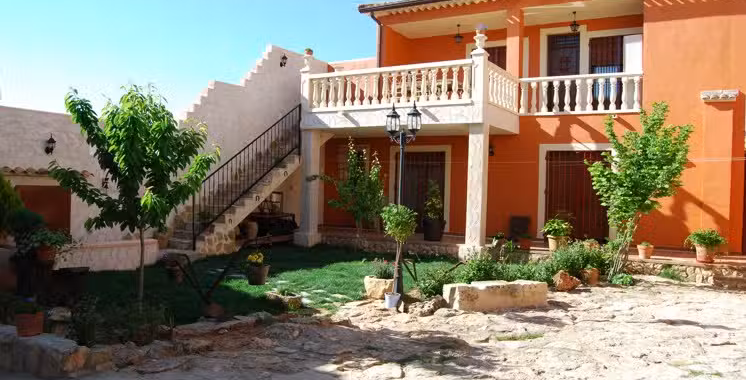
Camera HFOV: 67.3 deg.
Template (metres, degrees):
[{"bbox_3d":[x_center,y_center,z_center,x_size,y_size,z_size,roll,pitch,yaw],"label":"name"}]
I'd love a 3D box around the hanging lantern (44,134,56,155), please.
[{"bbox_3d":[-5.668,-0.800,9.850,0.210,0.370,0.160,2,1,27],"label":"hanging lantern"}]

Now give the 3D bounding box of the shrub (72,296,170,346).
[{"bbox_3d":[-2.379,1.154,5.300,0.880,0.380,0.600,1,1,-6],"label":"shrub"}]

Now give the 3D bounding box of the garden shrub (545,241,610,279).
[{"bbox_3d":[3.549,1.218,9.750,1.050,0.680,0.850,2,1,26],"label":"garden shrub"}]

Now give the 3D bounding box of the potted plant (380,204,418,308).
[{"bbox_3d":[0.333,0.830,7.050,0.470,1.300,0.470,1,1,3],"label":"potted plant"}]

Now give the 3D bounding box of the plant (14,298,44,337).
[{"bbox_3d":[-2.907,1.045,4.750,0.250,0.300,0.250,0,1,-31],"label":"plant"}]

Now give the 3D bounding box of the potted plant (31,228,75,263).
[{"bbox_3d":[-4.461,0.762,7.800,0.550,0.460,0.500,2,1,26],"label":"potted plant"}]

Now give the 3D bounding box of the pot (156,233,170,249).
[{"bbox_3d":[-4.070,0.984,10.900,0.260,0.320,0.260,1,1,-20],"label":"pot"}]

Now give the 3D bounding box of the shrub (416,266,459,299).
[{"bbox_3d":[0.915,1.294,7.950,0.596,0.418,0.566,1,1,7],"label":"shrub"}]

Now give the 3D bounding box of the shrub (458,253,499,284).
[{"bbox_3d":[1.553,1.212,8.250,0.660,0.540,0.600,1,1,11],"label":"shrub"}]

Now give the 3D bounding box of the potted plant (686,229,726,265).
[{"bbox_3d":[5.993,0.998,10.100,0.660,0.610,0.640,2,1,26],"label":"potted plant"}]

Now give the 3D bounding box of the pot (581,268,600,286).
[{"bbox_3d":[3.571,1.423,9.200,0.310,0.280,0.310,2,1,21],"label":"pot"}]

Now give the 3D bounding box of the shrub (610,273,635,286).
[{"bbox_3d":[4.118,1.469,9.250,0.400,0.210,0.360,2,1,24],"label":"shrub"}]

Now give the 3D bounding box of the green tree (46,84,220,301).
[{"bbox_3d":[-2.628,0.100,6.150,1.820,2.440,1.750,1,1,-23],"label":"green tree"}]

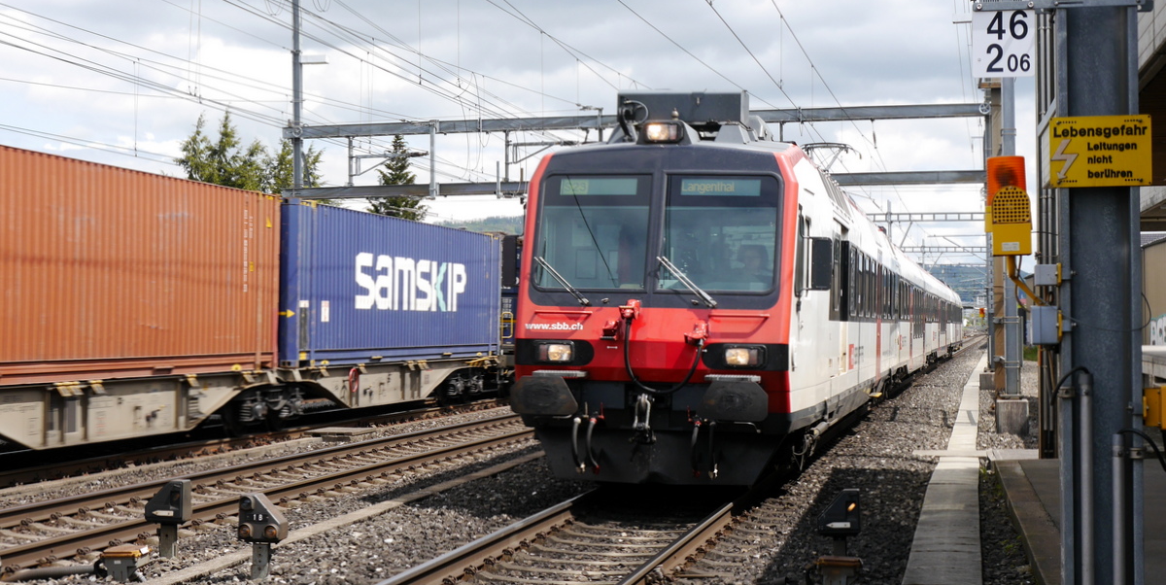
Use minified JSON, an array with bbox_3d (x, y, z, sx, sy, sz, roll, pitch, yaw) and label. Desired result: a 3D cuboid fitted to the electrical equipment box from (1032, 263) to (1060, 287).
[{"bbox_3d":[1.867,-0.070,7.600,0.092,0.085,0.090,-1,-1,11],"label":"electrical equipment box"}]

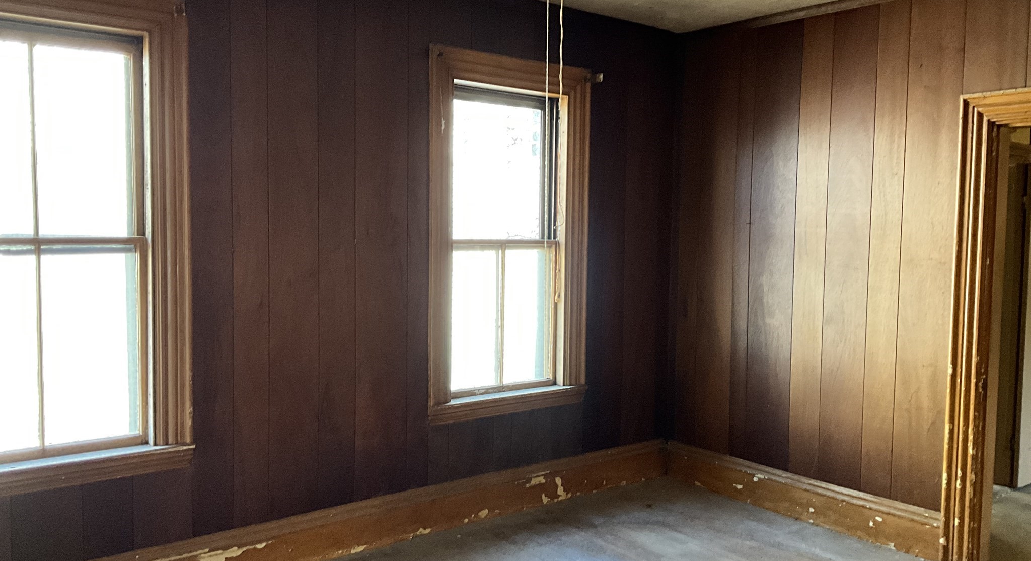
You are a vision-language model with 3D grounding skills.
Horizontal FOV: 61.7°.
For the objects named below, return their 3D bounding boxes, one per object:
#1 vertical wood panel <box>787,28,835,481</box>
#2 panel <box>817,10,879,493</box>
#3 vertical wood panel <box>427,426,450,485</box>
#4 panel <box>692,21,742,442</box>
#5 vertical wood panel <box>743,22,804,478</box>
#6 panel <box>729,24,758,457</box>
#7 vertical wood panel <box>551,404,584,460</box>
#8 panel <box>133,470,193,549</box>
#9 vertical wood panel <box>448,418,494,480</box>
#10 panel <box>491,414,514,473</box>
[{"bbox_3d":[1.536,-0.163,4.504,0.020,2.377,0.179,-2,5,-39],"label":"vertical wood panel"},{"bbox_3d":[1.699,-0.156,4.405,0.030,2.424,0.241,-2,5,-40],"label":"panel"},{"bbox_3d":[-0.394,0.872,4.308,0.120,0.292,0.030,-2,5,-40],"label":"vertical wood panel"},{"bbox_3d":[1.181,-0.202,5.031,0.030,2.424,0.256,-2,5,-40],"label":"panel"},{"bbox_3d":[1.415,-0.181,4.748,0.030,2.424,0.282,-2,5,-40],"label":"vertical wood panel"},{"bbox_3d":[1.271,-0.183,4.830,0.020,2.374,0.108,-2,5,-39],"label":"panel"},{"bbox_3d":[0.287,0.837,4.786,0.241,0.278,0.020,-2,5,-39],"label":"vertical wood panel"},{"bbox_3d":[-1.417,0.910,3.464,0.230,0.292,0.030,-2,5,-40],"label":"panel"},{"bbox_3d":[-0.224,0.851,4.372,0.289,0.278,0.020,-2,5,-39],"label":"vertical wood panel"},{"bbox_3d":[-0.076,0.860,4.570,0.128,0.292,0.030,-2,5,-40],"label":"panel"}]

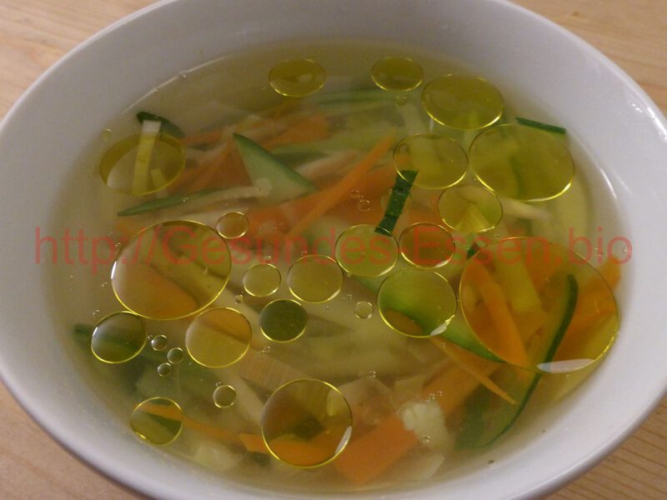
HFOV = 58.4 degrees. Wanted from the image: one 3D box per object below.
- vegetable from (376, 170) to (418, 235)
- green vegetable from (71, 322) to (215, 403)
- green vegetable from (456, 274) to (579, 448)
[{"bbox_3d":[0.018,-0.014,0.168,0.005,0.002,0.025,17,56,13],"label":"vegetable"},{"bbox_3d":[-0.048,0.031,0.152,0.037,0.008,0.013,14,55,9],"label":"green vegetable"},{"bbox_3d":[0.047,0.028,0.153,0.015,0.010,0.052,32,60,20],"label":"green vegetable"}]

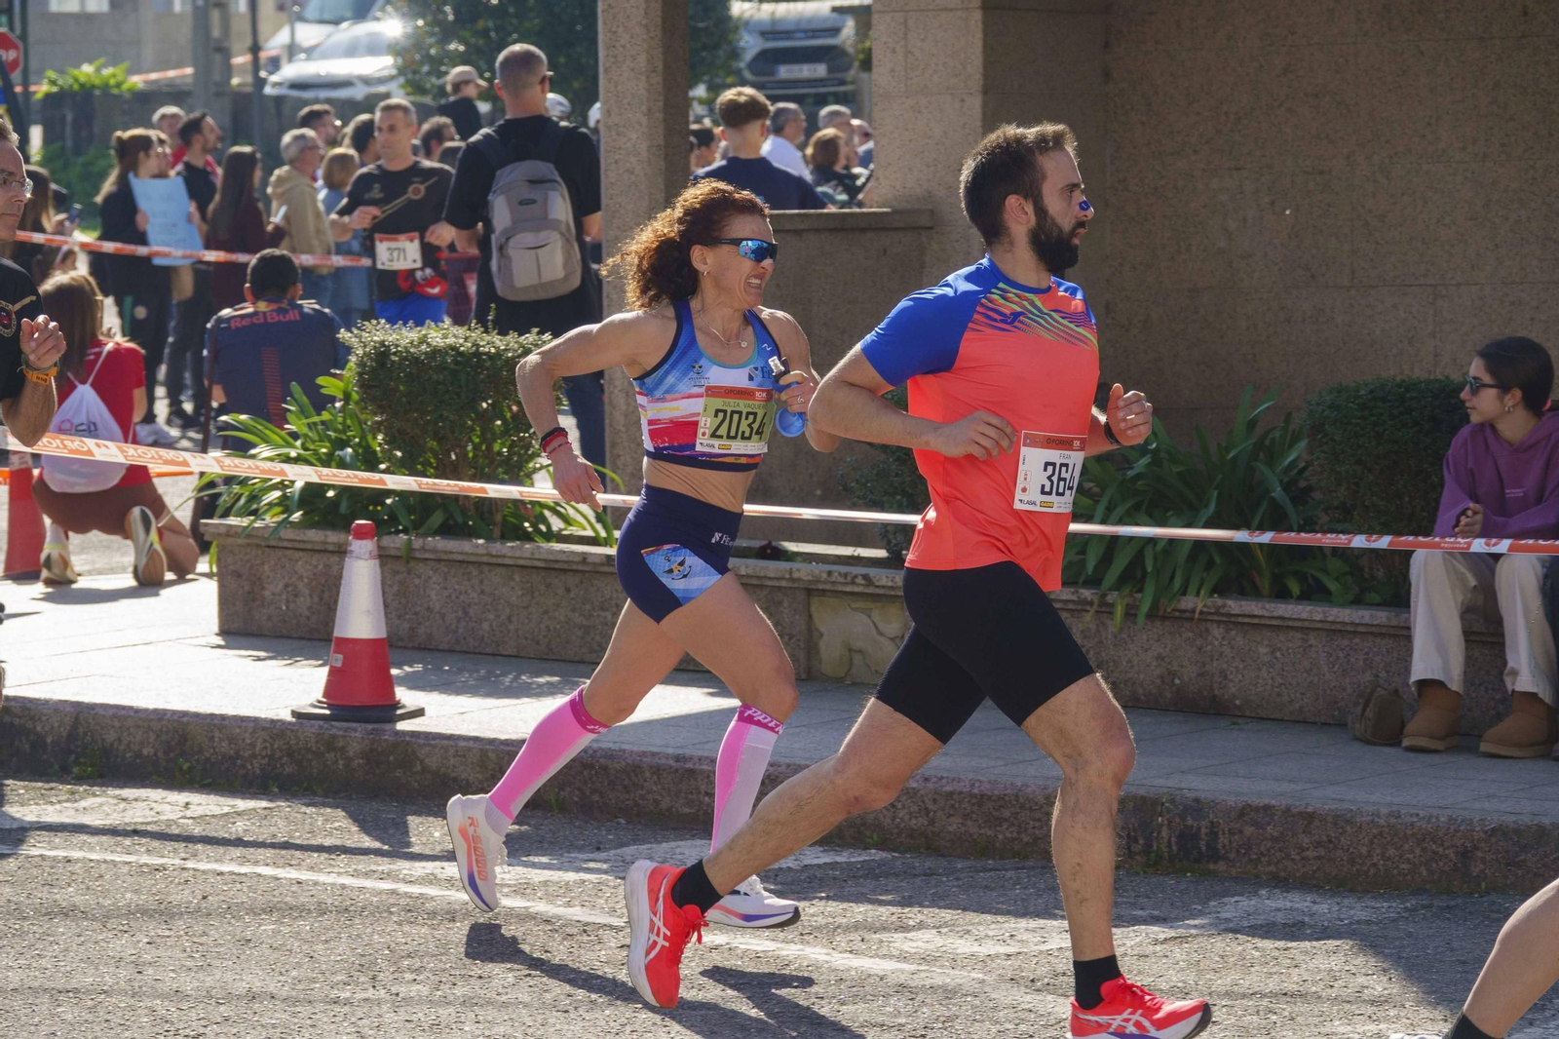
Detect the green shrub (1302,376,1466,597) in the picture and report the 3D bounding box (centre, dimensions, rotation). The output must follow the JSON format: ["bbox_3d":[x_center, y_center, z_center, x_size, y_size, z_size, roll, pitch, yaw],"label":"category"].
[{"bbox_3d":[1.616,-0.082,16.700,0.550,0.590,0.520,2,5,43],"label":"green shrub"}]

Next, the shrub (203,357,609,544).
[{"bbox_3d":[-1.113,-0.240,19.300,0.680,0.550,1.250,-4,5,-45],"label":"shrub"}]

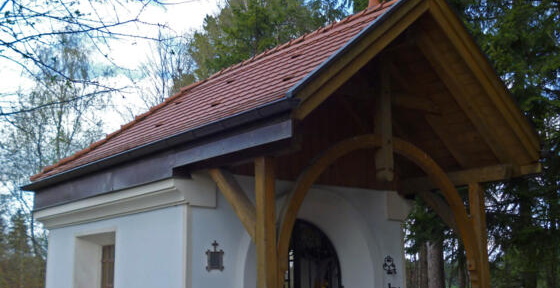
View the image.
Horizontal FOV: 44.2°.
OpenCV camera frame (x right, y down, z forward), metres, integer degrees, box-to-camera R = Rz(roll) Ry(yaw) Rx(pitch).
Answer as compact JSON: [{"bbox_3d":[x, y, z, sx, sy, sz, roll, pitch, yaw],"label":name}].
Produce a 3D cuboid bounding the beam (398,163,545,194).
[{"bbox_3d":[2.235,0.427,8.419,0.138,0.172,1.937,8,-14,-38],"label":"beam"}]

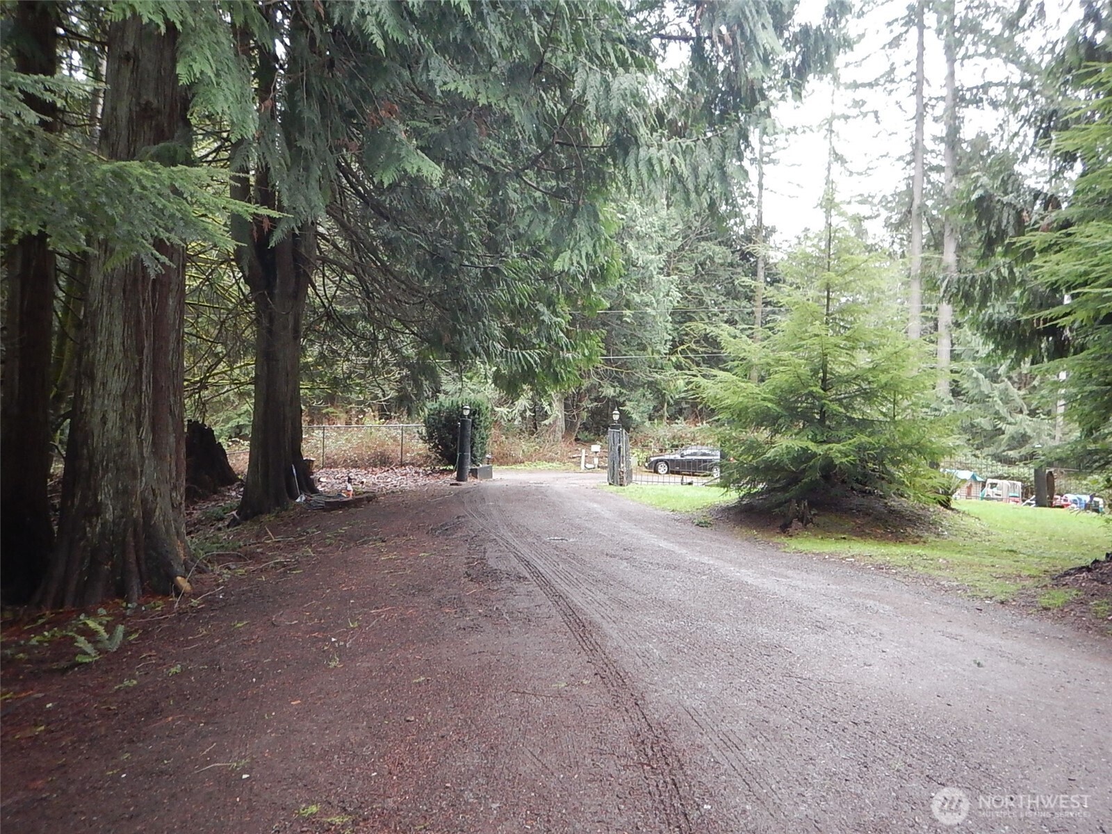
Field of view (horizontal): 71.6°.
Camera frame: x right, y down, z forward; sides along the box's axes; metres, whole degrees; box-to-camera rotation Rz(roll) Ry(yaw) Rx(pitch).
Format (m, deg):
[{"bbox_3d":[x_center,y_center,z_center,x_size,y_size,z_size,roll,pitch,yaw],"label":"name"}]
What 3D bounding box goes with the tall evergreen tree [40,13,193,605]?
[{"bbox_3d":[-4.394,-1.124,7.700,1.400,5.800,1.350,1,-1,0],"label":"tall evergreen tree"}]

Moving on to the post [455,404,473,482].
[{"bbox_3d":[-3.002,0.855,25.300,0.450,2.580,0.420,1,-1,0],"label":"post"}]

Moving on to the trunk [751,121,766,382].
[{"bbox_3d":[12.339,-9.930,47.000,0.500,16.000,0.500,1,-1,0],"label":"trunk"}]

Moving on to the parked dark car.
[{"bbox_3d":[6.655,2.155,37.500,4.850,1.460,1.860,1,-1,23],"label":"parked dark car"}]

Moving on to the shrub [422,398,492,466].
[{"bbox_3d":[-3.581,0.584,28.000,2.550,2.600,2.400,1,-1,0],"label":"shrub"}]

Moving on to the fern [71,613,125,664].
[{"bbox_3d":[-3.171,1.543,5.350,0.340,0.280,0.320,1,-1,0],"label":"fern"}]

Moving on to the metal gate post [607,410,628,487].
[{"bbox_3d":[2.016,1.008,25.200,0.600,2.550,0.600,1,-1,0],"label":"metal gate post"}]

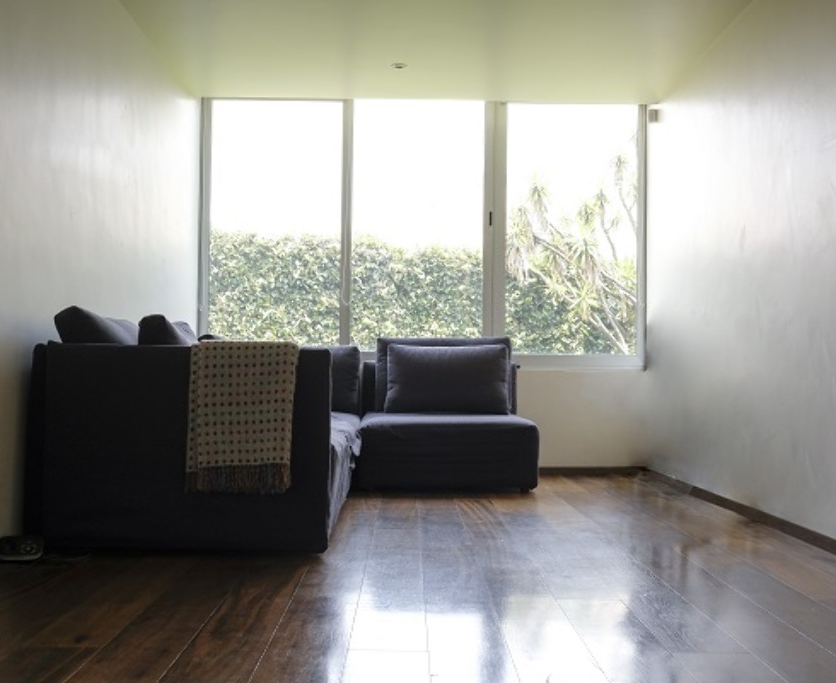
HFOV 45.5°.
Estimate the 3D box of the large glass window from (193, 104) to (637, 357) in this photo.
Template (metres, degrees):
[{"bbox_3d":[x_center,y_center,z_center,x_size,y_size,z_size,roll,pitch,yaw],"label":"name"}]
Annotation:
[{"bbox_3d":[0.035,-0.725,6.649,2.980,1.750,0.090,1,-2,0],"label":"large glass window"}]

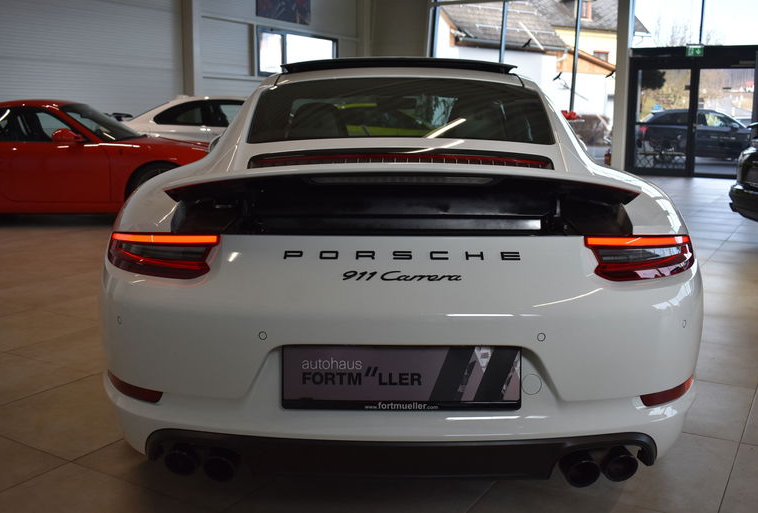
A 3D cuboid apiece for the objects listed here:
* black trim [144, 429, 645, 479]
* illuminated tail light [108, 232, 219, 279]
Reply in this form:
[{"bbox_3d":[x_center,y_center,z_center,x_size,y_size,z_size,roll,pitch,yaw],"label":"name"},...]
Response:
[{"bbox_3d":[0.054,0.468,1.818,1.247,0.127,0.187,0,10,1],"label":"black trim"},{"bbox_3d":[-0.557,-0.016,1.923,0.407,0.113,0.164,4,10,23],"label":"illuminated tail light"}]

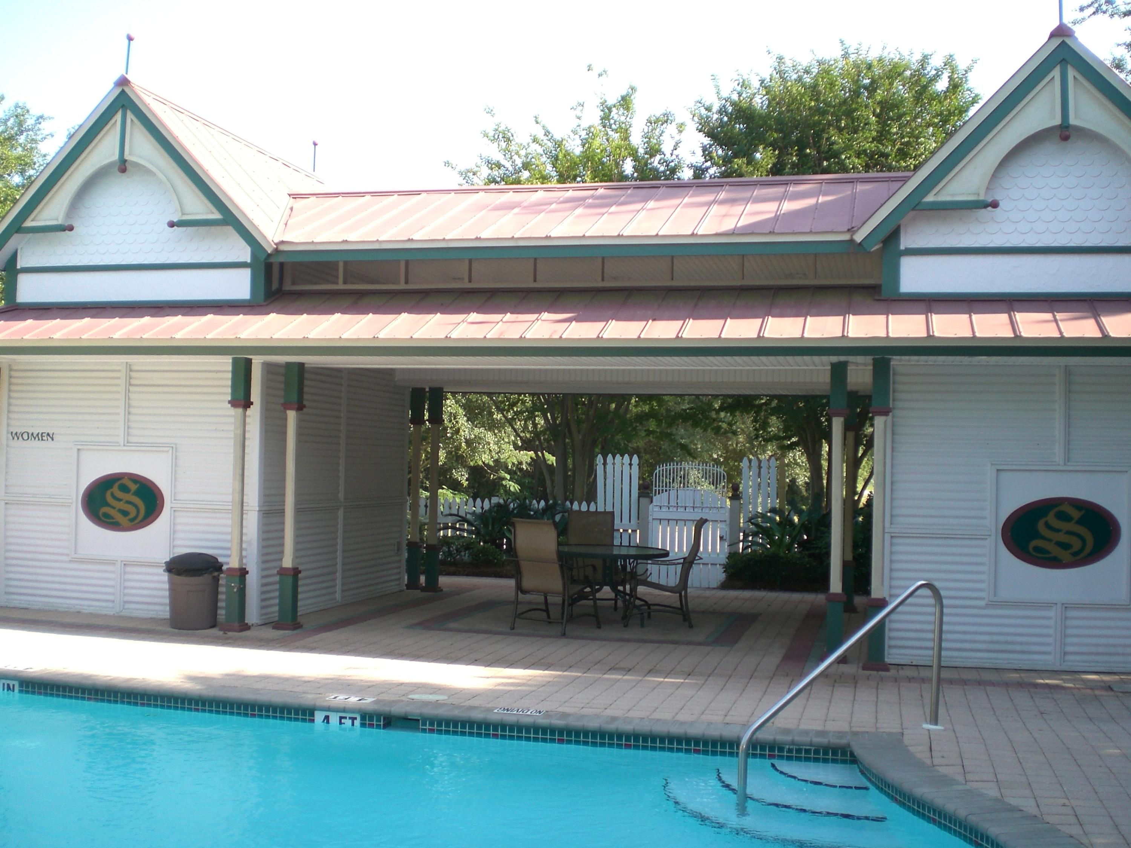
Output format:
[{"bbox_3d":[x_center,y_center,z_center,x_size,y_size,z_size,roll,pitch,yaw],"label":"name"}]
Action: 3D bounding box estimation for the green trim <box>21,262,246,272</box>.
[{"bbox_3d":[-4.097,-1.491,11.833,2.490,0.075,0.040,1,-2,13],"label":"green trim"}]

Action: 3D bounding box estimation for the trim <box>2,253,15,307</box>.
[{"bbox_3d":[-5.464,-1.420,12.205,0.140,0.520,0.080,1,-2,13],"label":"trim"}]

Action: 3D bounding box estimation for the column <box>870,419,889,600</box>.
[{"bbox_3d":[2.434,0.642,9.625,0.096,1.405,0.096,1,-2,15],"label":"column"}]

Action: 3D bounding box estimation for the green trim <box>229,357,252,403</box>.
[{"bbox_3d":[-2.883,-0.386,11.040,0.136,0.392,0.136,1,-2,15],"label":"green trim"}]

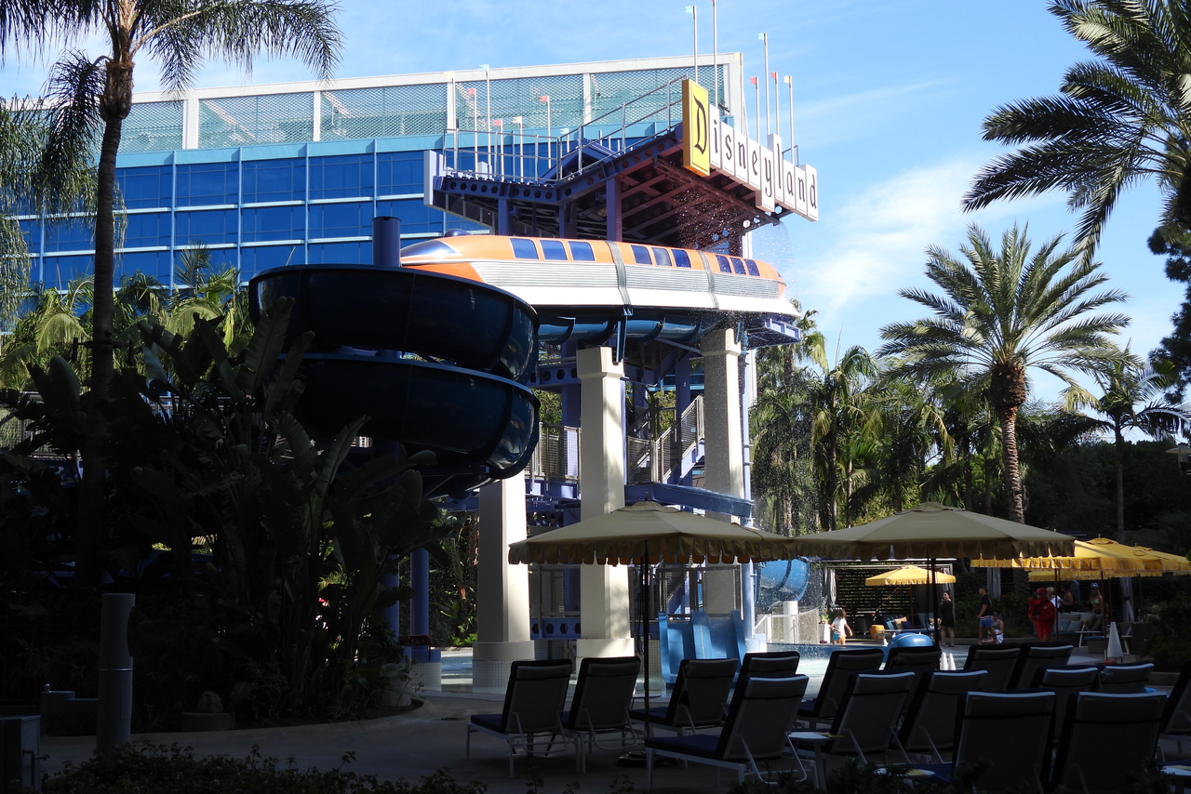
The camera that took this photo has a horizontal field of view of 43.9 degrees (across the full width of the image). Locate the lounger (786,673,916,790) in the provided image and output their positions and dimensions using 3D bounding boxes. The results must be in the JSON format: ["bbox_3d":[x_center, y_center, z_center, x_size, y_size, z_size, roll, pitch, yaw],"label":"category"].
[{"bbox_3d":[1.980,2.773,12.364,0.683,1.051,1.612,3,-9,-26],"label":"lounger"}]

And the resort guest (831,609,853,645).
[{"bbox_3d":[7.227,6.834,43.326,0.459,1.204,0.357,-1,-8,6],"label":"resort guest"}]

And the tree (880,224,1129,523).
[{"bbox_3d":[13.796,1.066,48.720,7.956,13.837,7.548,-1,-8,0],"label":"tree"}]

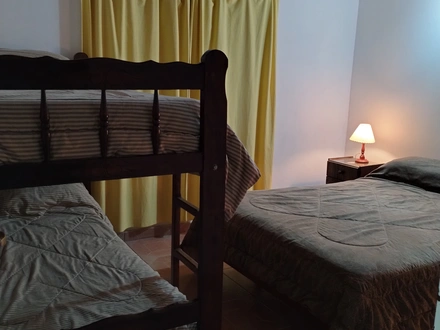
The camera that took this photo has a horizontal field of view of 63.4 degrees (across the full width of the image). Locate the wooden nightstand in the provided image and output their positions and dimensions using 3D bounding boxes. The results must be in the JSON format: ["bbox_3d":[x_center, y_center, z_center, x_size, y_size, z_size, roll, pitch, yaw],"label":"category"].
[{"bbox_3d":[1.446,0.233,3.863,0.397,0.530,0.381,-6,13,-31],"label":"wooden nightstand"}]

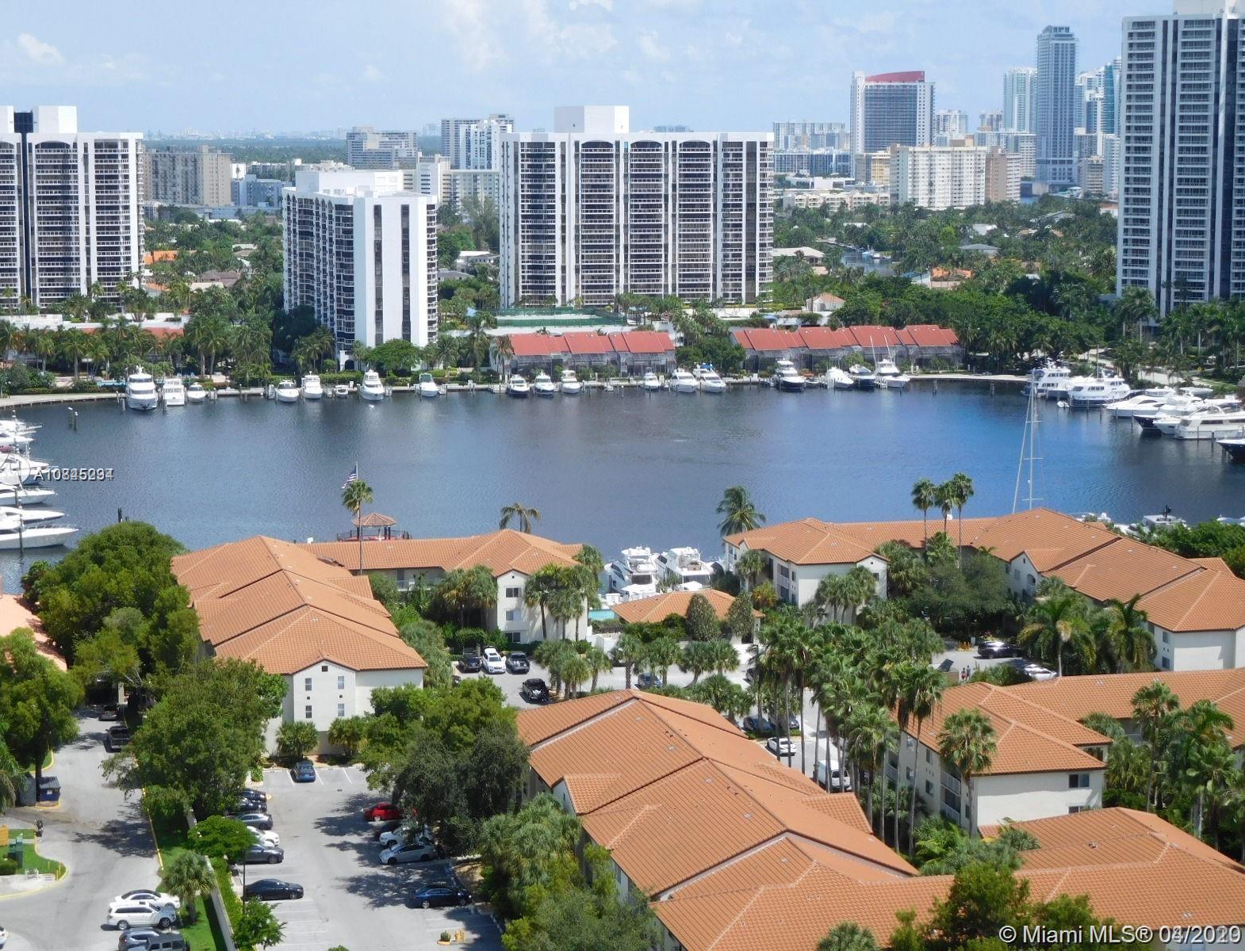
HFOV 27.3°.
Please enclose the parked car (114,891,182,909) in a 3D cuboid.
[{"bbox_3d":[-36.101,32.039,194.985,4.750,1.430,1.830,-1,8,-10],"label":"parked car"}]

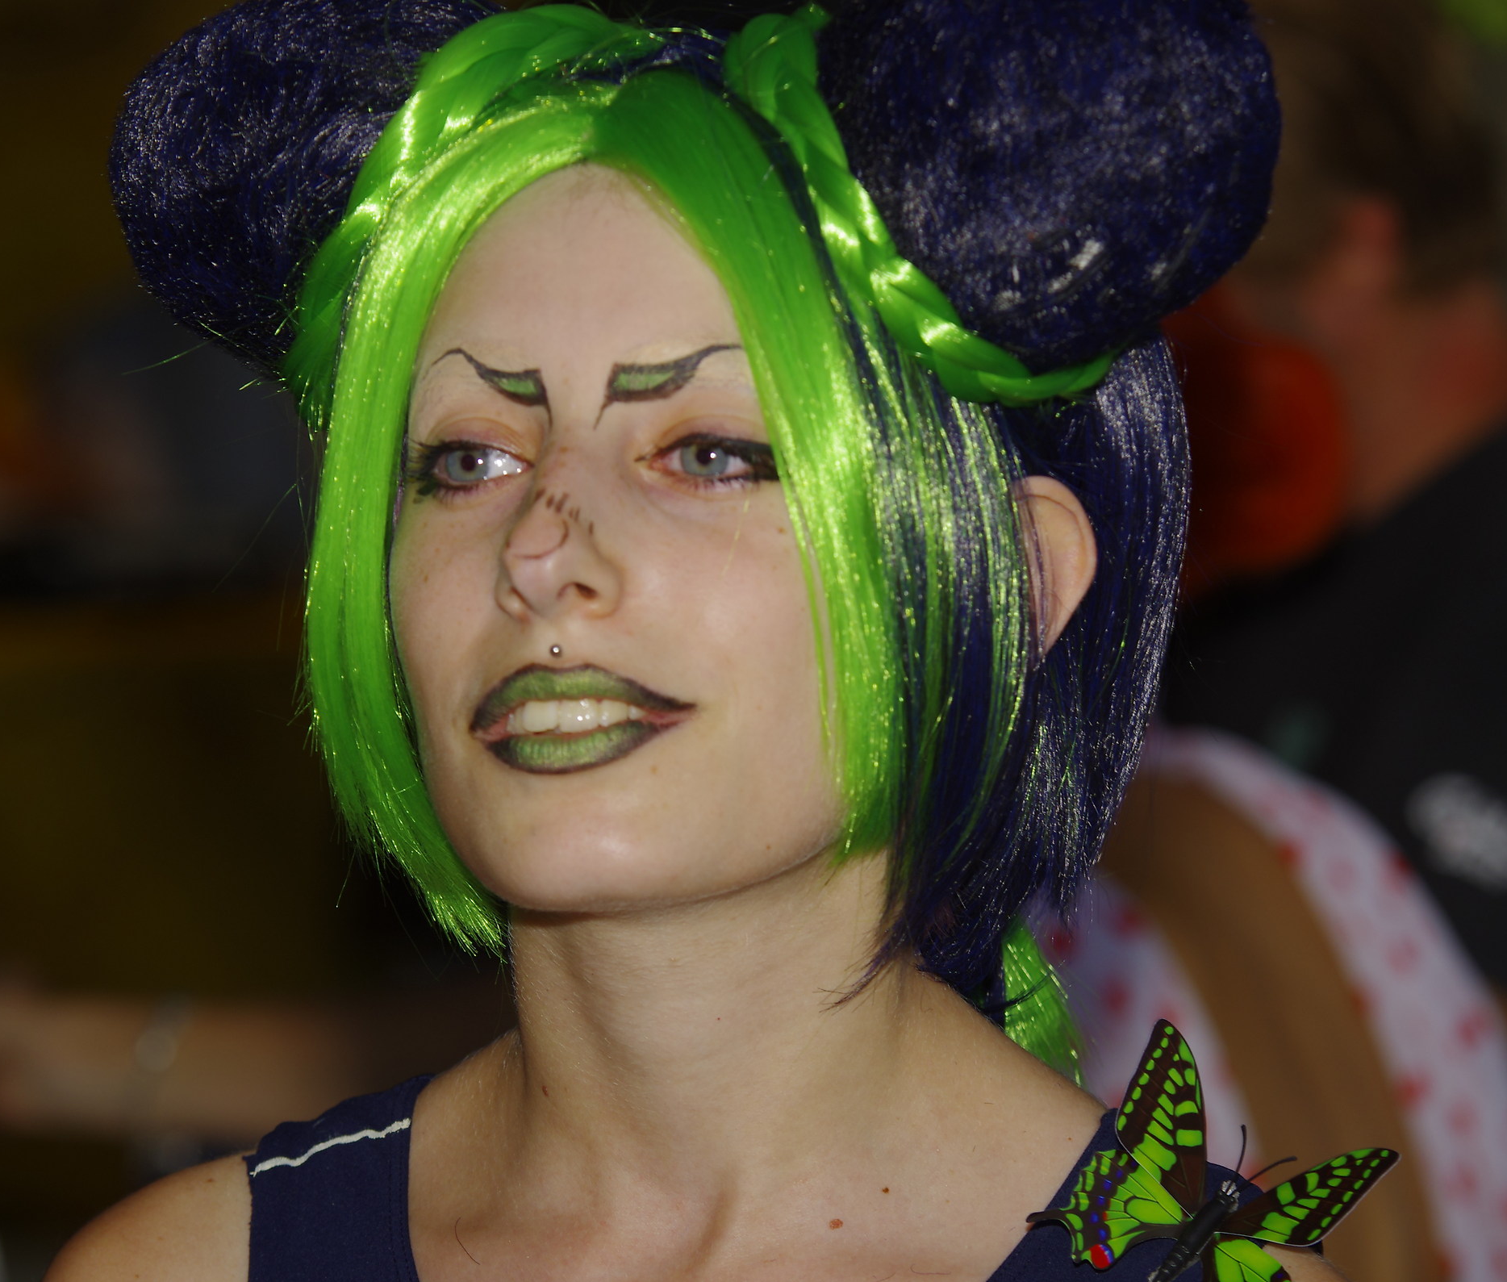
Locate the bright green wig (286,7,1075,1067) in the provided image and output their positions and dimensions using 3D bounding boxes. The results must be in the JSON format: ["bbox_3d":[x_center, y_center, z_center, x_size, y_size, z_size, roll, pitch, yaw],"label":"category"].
[{"bbox_3d":[-0.009,-0.027,2.330,0.205,0.270,0.210,0,-5,28],"label":"bright green wig"}]

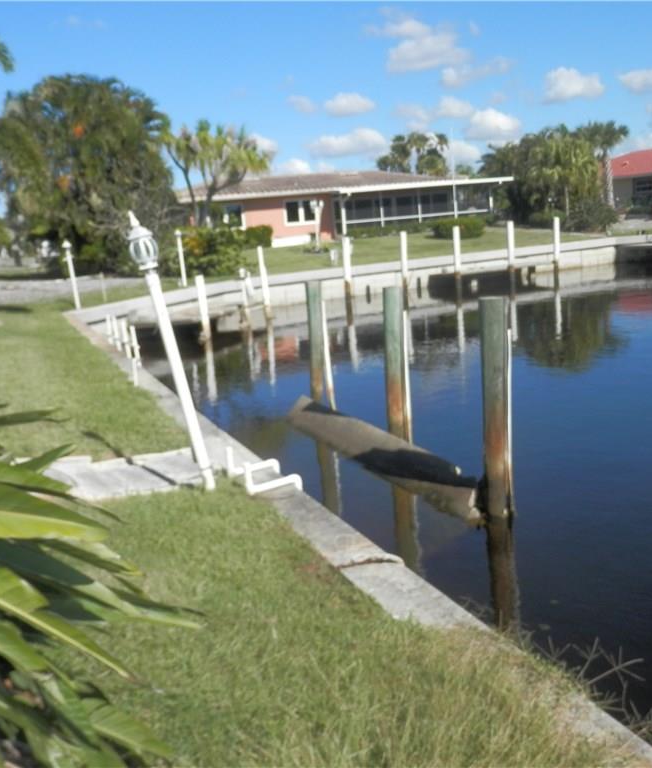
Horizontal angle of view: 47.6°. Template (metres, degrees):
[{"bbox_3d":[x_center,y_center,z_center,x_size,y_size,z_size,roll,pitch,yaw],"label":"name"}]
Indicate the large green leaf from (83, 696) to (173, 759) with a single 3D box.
[{"bbox_3d":[-0.591,1.022,2.200,0.270,0.130,0.170,-1,13,19],"label":"large green leaf"}]

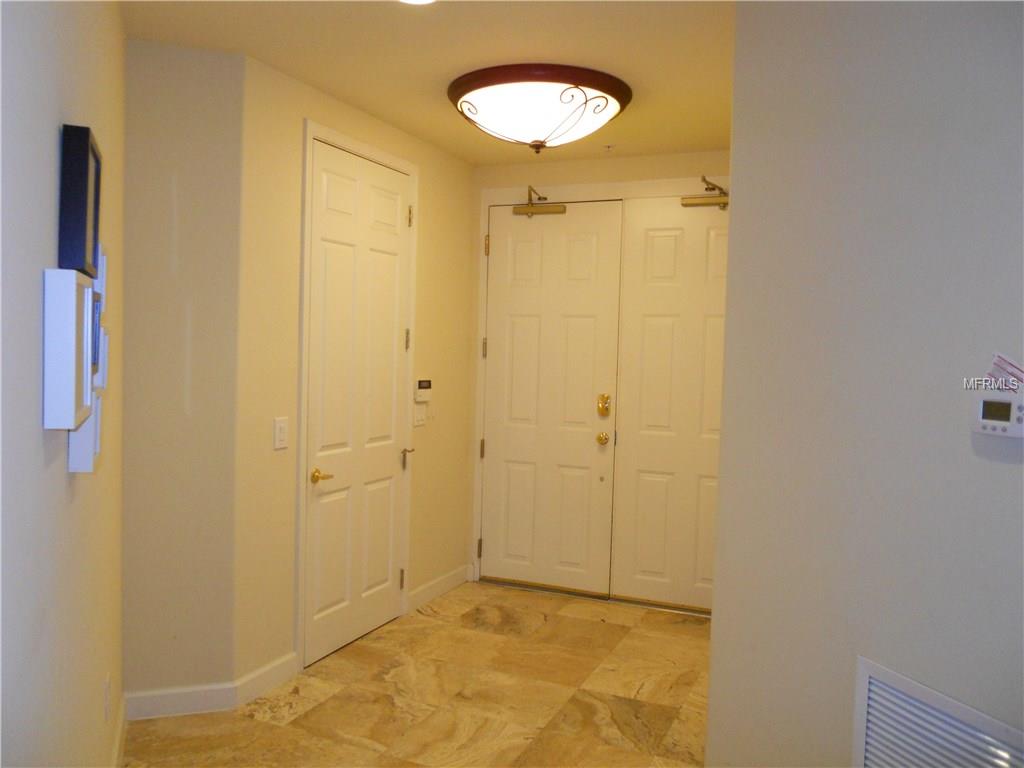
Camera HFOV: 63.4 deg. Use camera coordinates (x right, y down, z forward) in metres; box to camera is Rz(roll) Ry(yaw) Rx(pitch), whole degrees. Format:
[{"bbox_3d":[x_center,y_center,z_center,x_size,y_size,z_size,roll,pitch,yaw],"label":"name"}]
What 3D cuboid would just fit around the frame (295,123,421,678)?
[{"bbox_3d":[-0.795,0.060,4.215,0.120,2.522,0.979,3,3,23],"label":"frame"}]

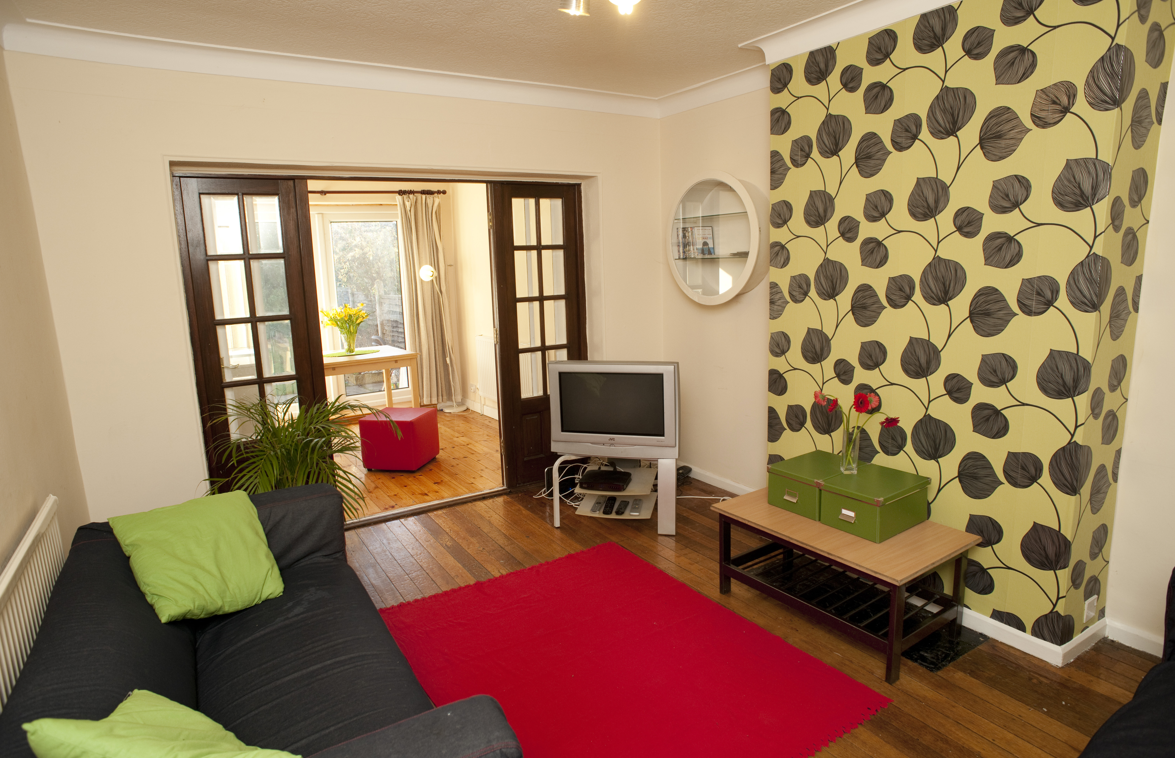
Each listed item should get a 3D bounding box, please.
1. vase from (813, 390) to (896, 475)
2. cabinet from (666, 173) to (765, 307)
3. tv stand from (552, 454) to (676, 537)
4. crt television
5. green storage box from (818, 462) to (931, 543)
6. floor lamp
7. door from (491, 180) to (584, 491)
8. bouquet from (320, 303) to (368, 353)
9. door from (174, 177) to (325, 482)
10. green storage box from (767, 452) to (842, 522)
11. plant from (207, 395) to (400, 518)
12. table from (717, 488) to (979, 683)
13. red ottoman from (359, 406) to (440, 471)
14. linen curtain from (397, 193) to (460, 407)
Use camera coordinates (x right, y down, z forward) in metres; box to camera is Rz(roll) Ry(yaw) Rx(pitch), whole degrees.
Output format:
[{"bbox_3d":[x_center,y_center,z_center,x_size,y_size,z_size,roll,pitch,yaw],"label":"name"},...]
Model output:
[{"bbox_3d":[1.139,0.218,2.780,0.356,0.360,0.250,-2,10,0],"label":"vase"},{"bbox_3d":[0.803,-0.832,3.890,0.205,0.775,0.775,-8,12,-31],"label":"cabinet"},{"bbox_3d":[0.204,0.606,3.842,0.690,0.430,0.460,0,11,15],"label":"tv stand"},{"bbox_3d":[0.196,0.126,3.813,0.730,0.524,0.490,0,11,15],"label":"crt television"},{"bbox_3d":[1.187,0.504,2.703,0.366,0.178,0.268,-9,13,-34],"label":"green storage box"},{"bbox_3d":[-1.480,-0.405,6.692,0.400,1.500,0.270,-8,12,-31],"label":"floor lamp"},{"bbox_3d":[-0.302,-0.296,4.485,0.689,2.000,0.080,-9,12,-31],"label":"door"},{"bbox_3d":[-2.217,-0.462,5.952,0.380,0.460,0.360,-9,12,-31],"label":"bouquet"},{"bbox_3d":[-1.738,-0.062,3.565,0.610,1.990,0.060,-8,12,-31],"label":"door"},{"bbox_3d":[1.033,0.469,2.920,0.366,0.178,0.268,-9,13,-34],"label":"green storage box"},{"bbox_3d":[-1.337,0.527,3.180,0.860,0.930,0.820,-8,12,-31],"label":"plant"},{"bbox_3d":[1.039,0.786,2.746,0.545,0.405,0.890,-9,12,-31],"label":"table"},{"bbox_3d":[-1.429,0.469,5.011,0.420,0.406,0.415,0,11,12],"label":"red ottoman"},{"bbox_3d":[-1.575,-0.769,6.487,0.480,2.060,0.150,-9,12,-31],"label":"linen curtain"}]

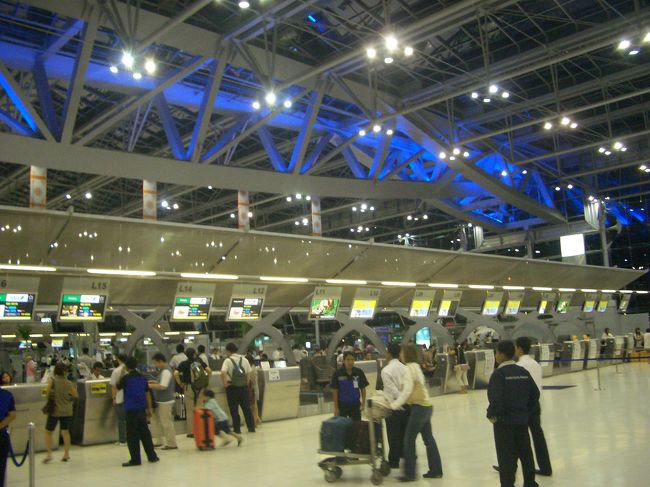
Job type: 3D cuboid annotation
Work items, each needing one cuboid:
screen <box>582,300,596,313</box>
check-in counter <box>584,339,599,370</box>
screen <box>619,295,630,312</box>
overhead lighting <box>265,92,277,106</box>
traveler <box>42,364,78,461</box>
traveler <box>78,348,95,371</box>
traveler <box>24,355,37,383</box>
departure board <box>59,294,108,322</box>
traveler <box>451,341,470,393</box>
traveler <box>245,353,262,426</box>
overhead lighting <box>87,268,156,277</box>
[{"bbox_3d":[12.114,2.922,30.058,0.970,0.570,0.120,5,11,-43],"label":"screen"},{"bbox_3d":[10.395,4.363,25.870,1.030,1.150,0.720,5,-11,-43],"label":"check-in counter"},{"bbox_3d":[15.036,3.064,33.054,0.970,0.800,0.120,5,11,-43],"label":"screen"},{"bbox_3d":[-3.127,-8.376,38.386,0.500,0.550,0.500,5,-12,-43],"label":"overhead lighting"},{"bbox_3d":[-4.302,2.728,10.605,0.500,1.600,0.380,5,-12,-43],"label":"traveler"},{"bbox_3d":[-6.214,3.565,17.091,0.500,1.700,0.350,1,-9,-25],"label":"traveler"},{"bbox_3d":[-10.713,4.921,23.871,0.480,1.660,0.340,-5,-9,10],"label":"traveler"},{"bbox_3d":[-4.851,1.286,13.196,0.980,0.560,0.100,5,8,-43],"label":"departure board"},{"bbox_3d":[4.307,3.853,20.579,0.480,1.600,0.380,5,-12,-43],"label":"traveler"},{"bbox_3d":[-1.519,3.055,13.770,0.450,1.560,0.350,5,-11,-41],"label":"traveler"},{"bbox_3d":[-4.038,0.583,13.107,1.490,0.100,0.120,5,-12,-43],"label":"overhead lighting"}]

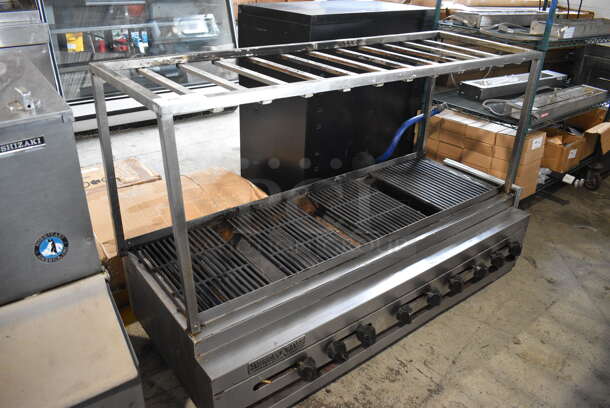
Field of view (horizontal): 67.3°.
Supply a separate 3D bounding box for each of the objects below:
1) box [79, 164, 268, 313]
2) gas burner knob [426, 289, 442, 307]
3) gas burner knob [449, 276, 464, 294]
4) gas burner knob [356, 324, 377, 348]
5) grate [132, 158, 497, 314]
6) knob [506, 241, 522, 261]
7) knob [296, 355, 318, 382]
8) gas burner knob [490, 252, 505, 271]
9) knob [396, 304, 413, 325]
[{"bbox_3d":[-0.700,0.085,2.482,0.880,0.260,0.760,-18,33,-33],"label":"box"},{"bbox_3d":[0.483,0.348,1.706,0.057,0.059,0.034,-18,33,-33],"label":"gas burner knob"},{"bbox_3d":[0.588,0.317,1.778,0.057,0.059,0.034,-18,33,-33],"label":"gas burner knob"},{"bbox_3d":[0.204,0.439,1.519,0.057,0.059,0.034,-18,33,-33],"label":"gas burner knob"},{"bbox_3d":[0.137,0.058,1.876,1.520,0.030,0.450,-18,33,-33],"label":"grate"},{"bbox_3d":[0.909,0.202,1.988,0.057,0.059,0.034,-18,33,-33],"label":"knob"},{"bbox_3d":[0.008,0.501,1.386,0.057,0.059,0.034,-18,33,-33],"label":"knob"},{"bbox_3d":[0.809,0.242,1.924,0.057,0.059,0.034,-18,33,-33],"label":"gas burner knob"},{"bbox_3d":[0.352,0.390,1.617,0.057,0.059,0.034,-18,33,-33],"label":"knob"}]

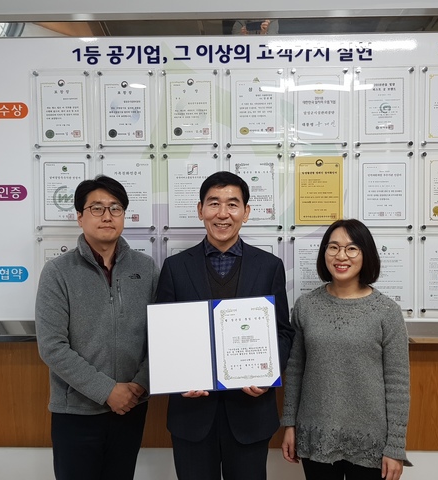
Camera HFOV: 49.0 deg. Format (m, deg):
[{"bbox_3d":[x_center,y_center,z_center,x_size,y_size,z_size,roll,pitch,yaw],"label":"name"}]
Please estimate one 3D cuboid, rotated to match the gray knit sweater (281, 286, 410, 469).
[{"bbox_3d":[0.469,0.493,1.770,0.455,0.655,0.260,0,2,14],"label":"gray knit sweater"}]

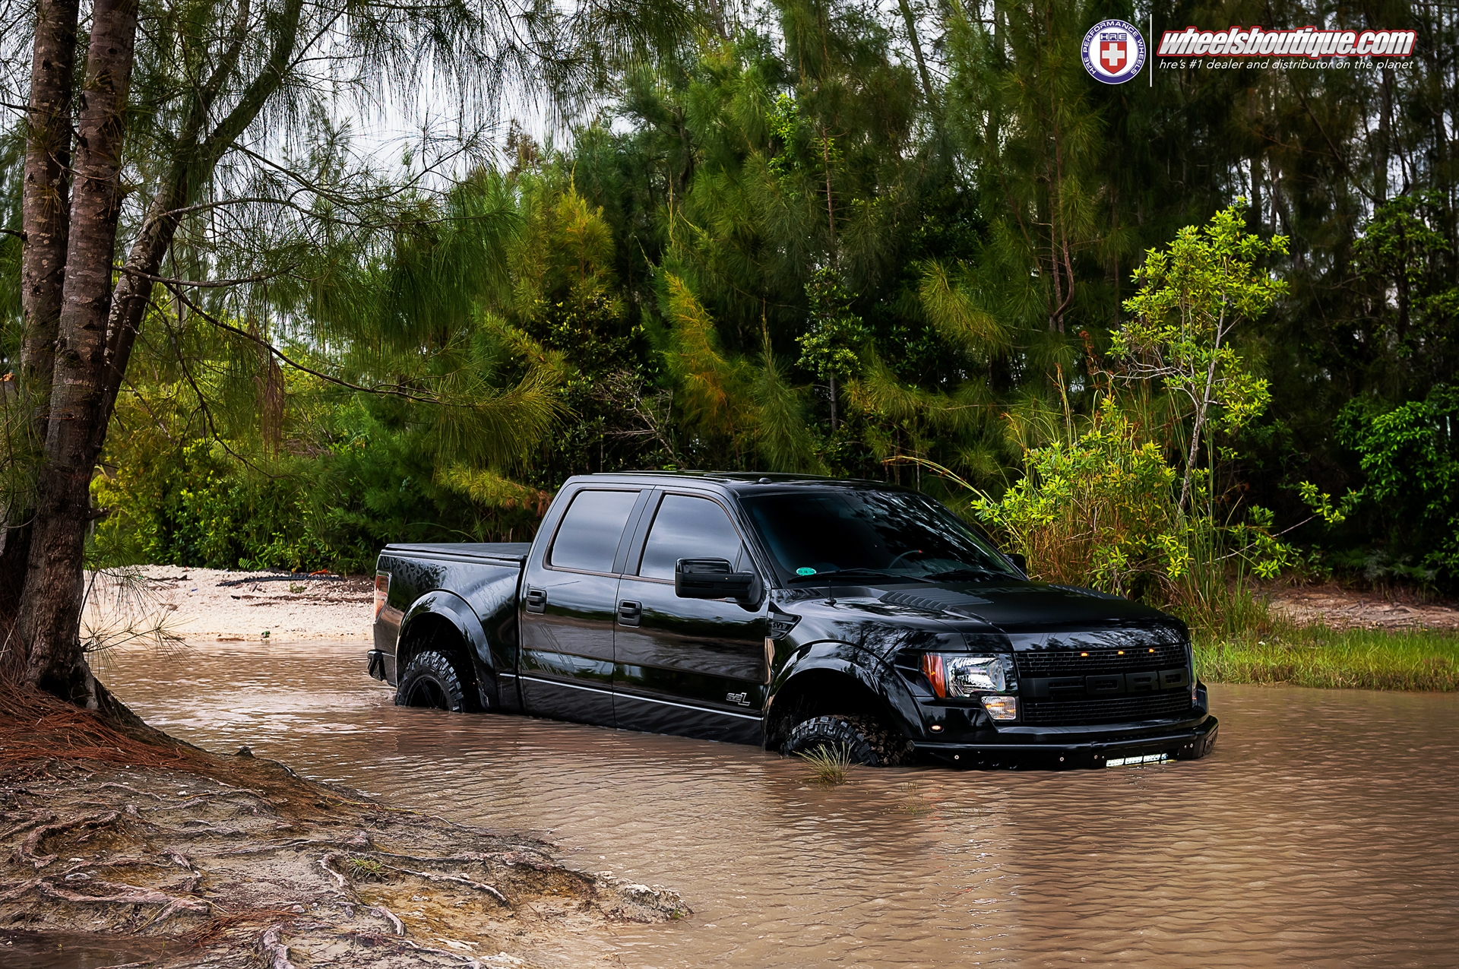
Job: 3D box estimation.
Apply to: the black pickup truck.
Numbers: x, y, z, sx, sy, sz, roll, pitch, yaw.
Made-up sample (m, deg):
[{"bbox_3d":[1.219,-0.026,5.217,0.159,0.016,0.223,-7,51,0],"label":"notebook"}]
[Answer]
[{"bbox_3d":[0.093,0.926,11.455,2.220,2.010,5.880,0,1,-38],"label":"black pickup truck"}]

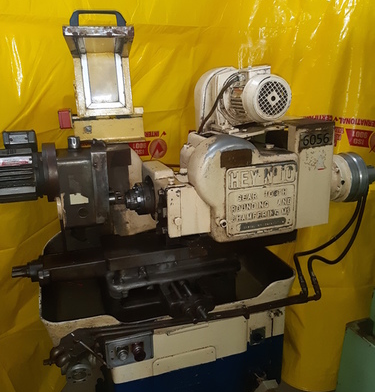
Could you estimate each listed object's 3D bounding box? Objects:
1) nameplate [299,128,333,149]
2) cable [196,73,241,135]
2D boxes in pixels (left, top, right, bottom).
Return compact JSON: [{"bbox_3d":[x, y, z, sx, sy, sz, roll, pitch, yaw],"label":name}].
[{"bbox_3d":[0.520,-0.231,1.577,0.154,0.067,0.005,-7,16,-16],"label":"nameplate"},{"bbox_3d":[0.132,-0.387,1.639,0.188,0.231,0.070,-7,16,-16],"label":"cable"}]

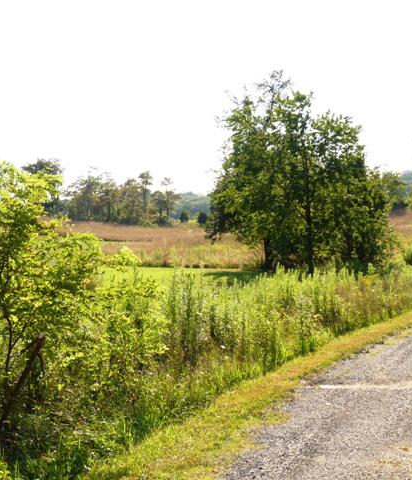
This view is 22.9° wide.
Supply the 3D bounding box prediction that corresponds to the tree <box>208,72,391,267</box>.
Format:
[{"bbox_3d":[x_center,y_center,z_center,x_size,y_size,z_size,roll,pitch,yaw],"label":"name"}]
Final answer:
[{"bbox_3d":[3.580,-2.520,38.500,6.900,7.650,6.400,0,0,0],"label":"tree"}]

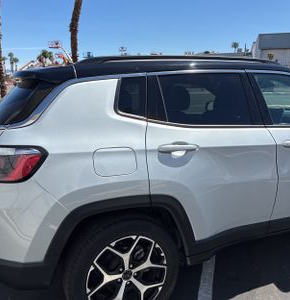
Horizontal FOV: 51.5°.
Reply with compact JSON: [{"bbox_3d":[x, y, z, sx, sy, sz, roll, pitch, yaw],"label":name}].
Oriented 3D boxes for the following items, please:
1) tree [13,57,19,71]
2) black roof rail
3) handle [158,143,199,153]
[{"bbox_3d":[-43.621,-27.016,102.963,2.300,8.983,2.300,-6,14,-22],"label":"tree"},{"bbox_3d":[0.276,-0.578,1.945,1.397,0.050,0.060,-4,14,-17],"label":"black roof rail"},{"bbox_3d":[0.188,-0.007,1.683,0.240,0.042,0.050,-4,14,-17],"label":"handle"}]

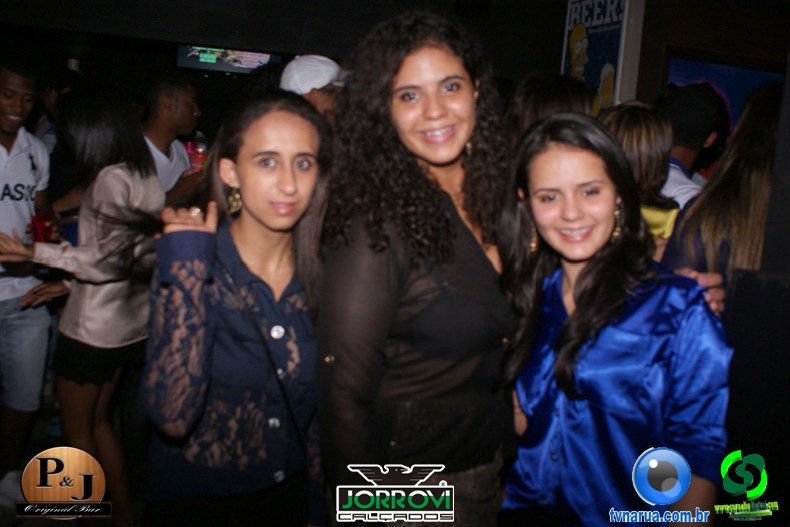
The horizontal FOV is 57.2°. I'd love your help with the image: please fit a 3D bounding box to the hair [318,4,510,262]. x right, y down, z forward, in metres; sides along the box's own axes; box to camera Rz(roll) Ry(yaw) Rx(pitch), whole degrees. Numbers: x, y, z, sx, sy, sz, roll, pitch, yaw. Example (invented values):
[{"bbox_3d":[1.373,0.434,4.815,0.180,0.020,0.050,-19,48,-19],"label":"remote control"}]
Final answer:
[{"bbox_3d":[0.033,-0.207,1.180,0.285,0.380,0.270,-1,7,-7],"label":"hair"}]

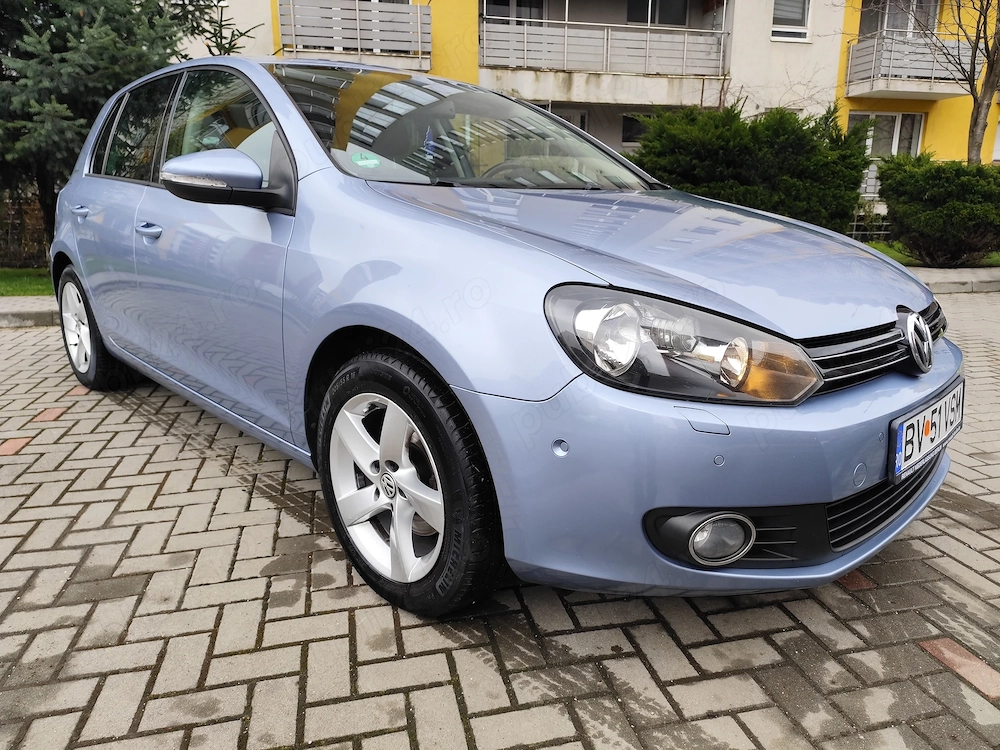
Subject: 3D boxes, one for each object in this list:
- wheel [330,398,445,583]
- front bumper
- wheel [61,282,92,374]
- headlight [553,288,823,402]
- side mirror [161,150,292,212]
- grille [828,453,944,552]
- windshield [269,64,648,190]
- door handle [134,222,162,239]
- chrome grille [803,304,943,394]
[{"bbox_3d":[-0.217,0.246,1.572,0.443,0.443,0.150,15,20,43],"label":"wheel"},{"bbox_3d":[0.750,0.111,1.719,0.620,0.470,1.760,15,20,43],"label":"front bumper"},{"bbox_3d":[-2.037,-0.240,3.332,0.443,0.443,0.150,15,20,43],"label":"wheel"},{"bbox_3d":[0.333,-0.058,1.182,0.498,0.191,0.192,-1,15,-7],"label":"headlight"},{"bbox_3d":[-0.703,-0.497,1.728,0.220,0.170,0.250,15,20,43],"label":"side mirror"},{"bbox_3d":[0.936,0.240,1.559,0.090,0.150,0.780,15,20,43],"label":"grille"},{"bbox_3d":[-0.100,-0.857,2.352,1.420,0.140,0.900,-13,48,-44],"label":"windshield"},{"bbox_3d":[-1.219,-0.498,2.285,0.215,0.058,0.050,15,20,43],"label":"door handle"},{"bbox_3d":[0.916,-0.087,1.500,0.110,0.155,0.950,15,20,43],"label":"chrome grille"}]

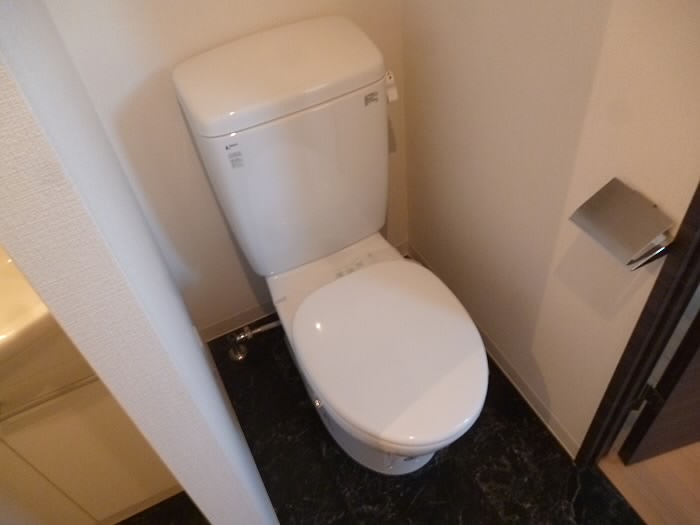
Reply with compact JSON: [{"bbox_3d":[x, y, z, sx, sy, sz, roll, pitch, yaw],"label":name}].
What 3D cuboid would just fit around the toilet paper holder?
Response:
[{"bbox_3d":[0.425,-0.054,0.903,0.091,0.086,0.124,-23,48,-14],"label":"toilet paper holder"}]

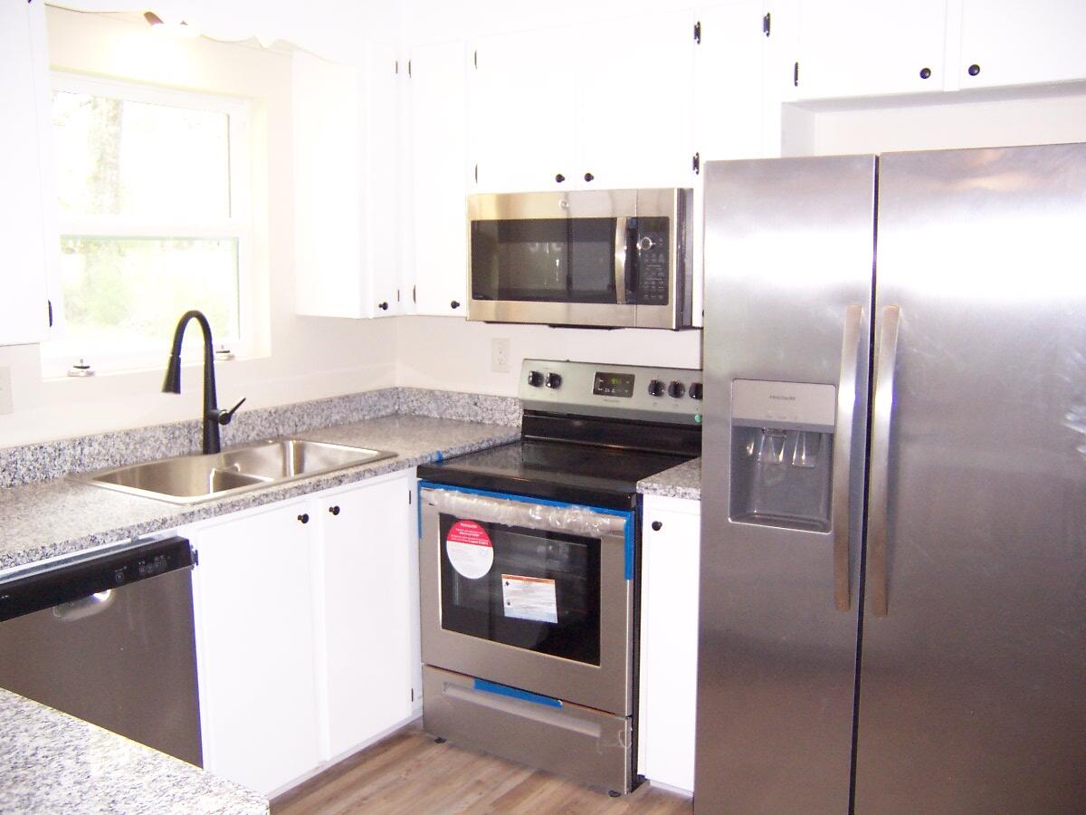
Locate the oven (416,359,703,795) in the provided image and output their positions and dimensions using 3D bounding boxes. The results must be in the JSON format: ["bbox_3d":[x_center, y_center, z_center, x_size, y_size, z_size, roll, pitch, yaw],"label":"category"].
[{"bbox_3d":[0.090,0.480,3.349,0.758,1.190,0.685,5,10,33],"label":"oven"}]

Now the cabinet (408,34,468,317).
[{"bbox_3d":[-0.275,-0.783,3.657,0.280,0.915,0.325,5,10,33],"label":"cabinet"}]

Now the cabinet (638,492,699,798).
[{"bbox_3d":[0.552,0.654,3.143,0.262,0.900,0.625,5,10,33],"label":"cabinet"}]

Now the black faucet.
[{"bbox_3d":[-1.050,-0.068,3.210,0.135,0.460,0.250,1,8,10],"label":"black faucet"}]

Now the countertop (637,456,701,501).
[{"bbox_3d":[0.549,0.194,3.069,0.267,0.037,0.638,5,10,33],"label":"countertop"}]

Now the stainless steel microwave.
[{"bbox_3d":[0.176,-0.478,3.329,0.757,0.405,0.430,5,10,33],"label":"stainless steel microwave"}]

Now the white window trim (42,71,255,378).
[{"bbox_3d":[-1.262,-0.561,3.263,0.075,0.865,0.840,5,10,33],"label":"white window trim"}]

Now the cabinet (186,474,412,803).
[{"bbox_3d":[-0.901,0.650,3.211,0.630,0.900,0.877,5,10,33],"label":"cabinet"}]

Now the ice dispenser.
[{"bbox_3d":[0.583,0.108,2.466,0.254,0.351,0.100,5,10,33],"label":"ice dispenser"}]

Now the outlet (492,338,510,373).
[{"bbox_3d":[-0.161,-0.193,3.860,0.079,0.123,0.008,5,10,33],"label":"outlet"}]

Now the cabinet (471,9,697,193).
[{"bbox_3d":[0.187,-0.942,3.330,0.815,0.510,0.325,5,10,33],"label":"cabinet"}]

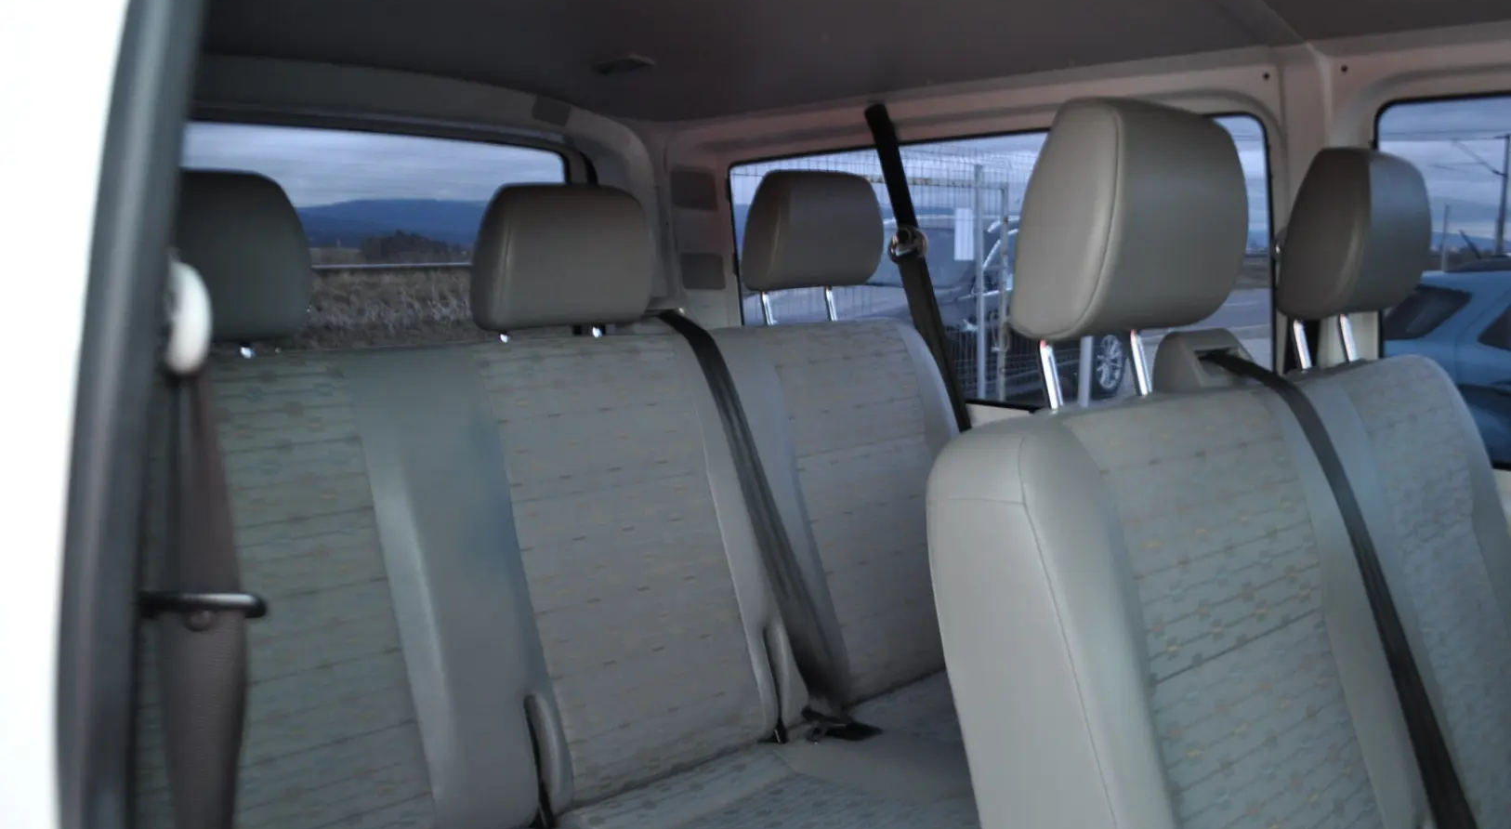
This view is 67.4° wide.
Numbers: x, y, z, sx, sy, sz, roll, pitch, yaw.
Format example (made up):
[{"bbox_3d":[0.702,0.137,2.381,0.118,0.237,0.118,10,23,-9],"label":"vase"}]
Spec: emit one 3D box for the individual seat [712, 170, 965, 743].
[{"bbox_3d":[0.263,0.134,1.746,0.500,1.020,0.660,-7,11,-41],"label":"individual seat"}]

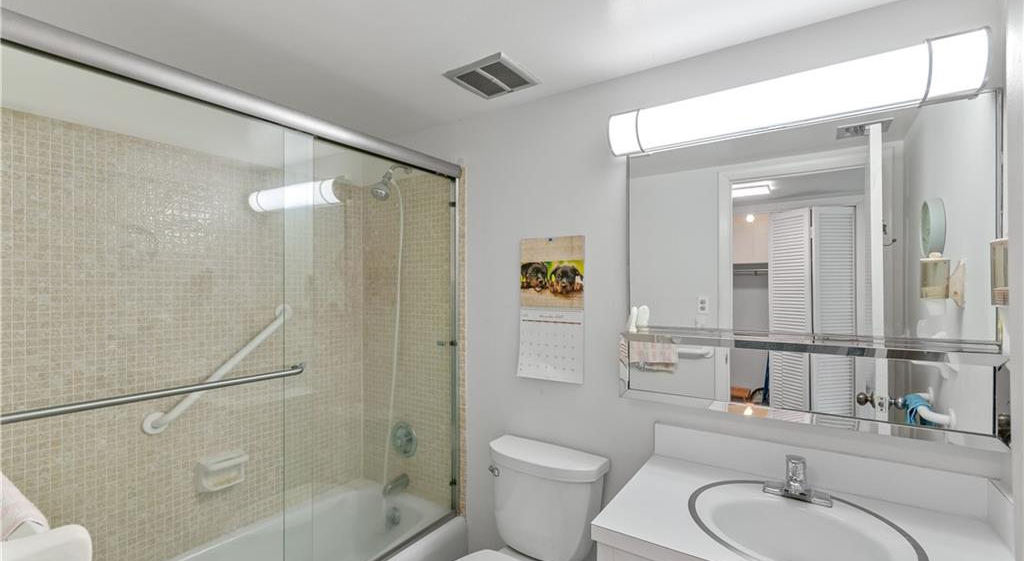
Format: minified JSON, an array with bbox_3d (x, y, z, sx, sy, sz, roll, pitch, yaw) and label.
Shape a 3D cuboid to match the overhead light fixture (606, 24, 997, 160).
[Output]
[{"bbox_3d":[0.770,-0.556,1.314,0.950,0.185,0.112,-1,-1,33],"label":"overhead light fixture"}]

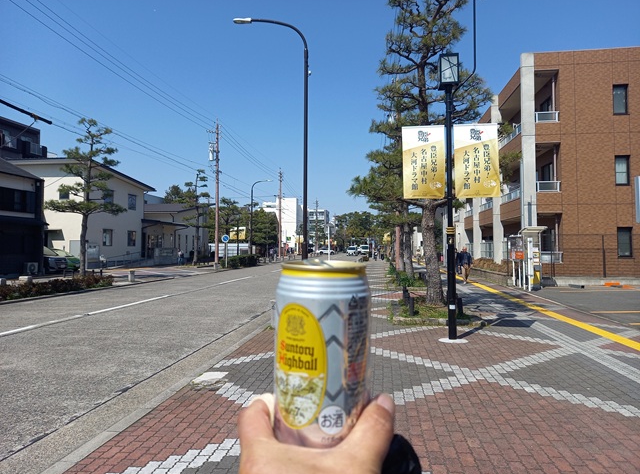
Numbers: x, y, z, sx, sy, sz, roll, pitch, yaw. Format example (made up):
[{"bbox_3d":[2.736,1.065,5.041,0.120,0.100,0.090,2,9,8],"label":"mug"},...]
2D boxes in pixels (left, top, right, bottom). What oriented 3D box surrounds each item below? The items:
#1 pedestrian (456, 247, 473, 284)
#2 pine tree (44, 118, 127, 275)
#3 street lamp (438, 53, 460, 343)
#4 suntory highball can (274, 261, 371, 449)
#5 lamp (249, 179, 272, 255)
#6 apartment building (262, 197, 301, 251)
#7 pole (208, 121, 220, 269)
[{"bbox_3d":[6.411,1.237,20.419,0.580,1.640,0.500,0,-1,8],"label":"pedestrian"},{"bbox_3d":[-13.403,-2.286,26.506,4.600,9.050,4.400,0,-1,8],"label":"pine tree"},{"bbox_3d":[2.268,-0.675,8.058,0.340,4.900,0.340,0,-1,8],"label":"street lamp"},{"bbox_3d":[0.002,0.081,0.322,0.066,0.122,0.066,0,1,0],"label":"suntory highball can"},{"bbox_3d":[-5.540,-1.366,43.968,2.200,8.000,0.300,0,-1,8],"label":"lamp"},{"bbox_3d":[-8.638,-2.186,106.672,8.600,12.600,10.000,0,-1,8],"label":"apartment building"},{"bbox_3d":[-7.831,-3.088,34.356,0.850,11.000,0.700,0,-1,8],"label":"pole"}]

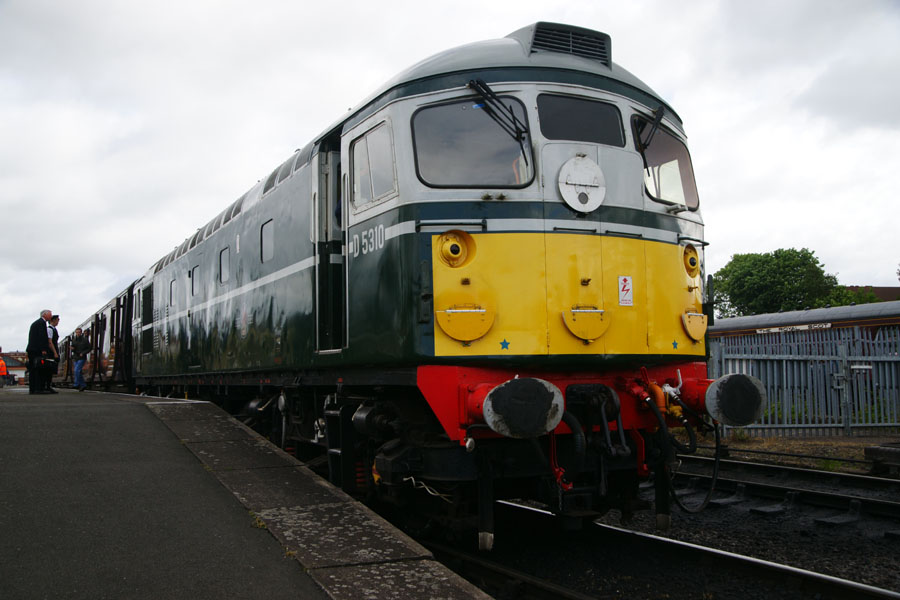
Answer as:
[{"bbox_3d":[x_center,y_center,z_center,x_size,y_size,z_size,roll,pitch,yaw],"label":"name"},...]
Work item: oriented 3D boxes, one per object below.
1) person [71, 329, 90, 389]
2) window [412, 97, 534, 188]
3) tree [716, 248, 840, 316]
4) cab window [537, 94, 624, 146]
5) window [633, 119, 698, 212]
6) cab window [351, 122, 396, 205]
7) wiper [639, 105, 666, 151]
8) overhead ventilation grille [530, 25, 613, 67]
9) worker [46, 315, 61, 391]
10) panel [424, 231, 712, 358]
[{"bbox_3d":[-10.220,1.646,24.200,0.560,1.730,0.420,1,-6,-27],"label":"person"},{"bbox_3d":[0.156,-1.080,5.972,0.780,0.680,0.060,0,-16,-10],"label":"window"},{"bbox_3d":[20.834,1.440,56.000,7.800,9.500,7.800,-3,-5,20],"label":"tree"},{"bbox_3d":[0.955,-1.284,6.296,0.720,0.355,0.050,1,-15,-27],"label":"cab window"},{"bbox_3d":[1.678,-1.044,6.751,0.780,0.680,0.060,4,-18,-44],"label":"window"},{"bbox_3d":[-0.563,-0.967,6.340,0.050,0.540,0.810,1,-6,-27],"label":"cab window"},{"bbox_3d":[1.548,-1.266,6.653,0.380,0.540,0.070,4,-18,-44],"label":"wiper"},{"bbox_3d":[0.887,-1.861,6.457,0.710,0.240,0.120,1,-6,-27],"label":"overhead ventilation grille"},{"bbox_3d":[-8.769,1.169,19.300,0.400,1.710,0.500,1,-6,-27],"label":"worker"},{"bbox_3d":[0.988,-0.030,6.175,2.360,0.860,0.240,1,-6,-27],"label":"panel"}]

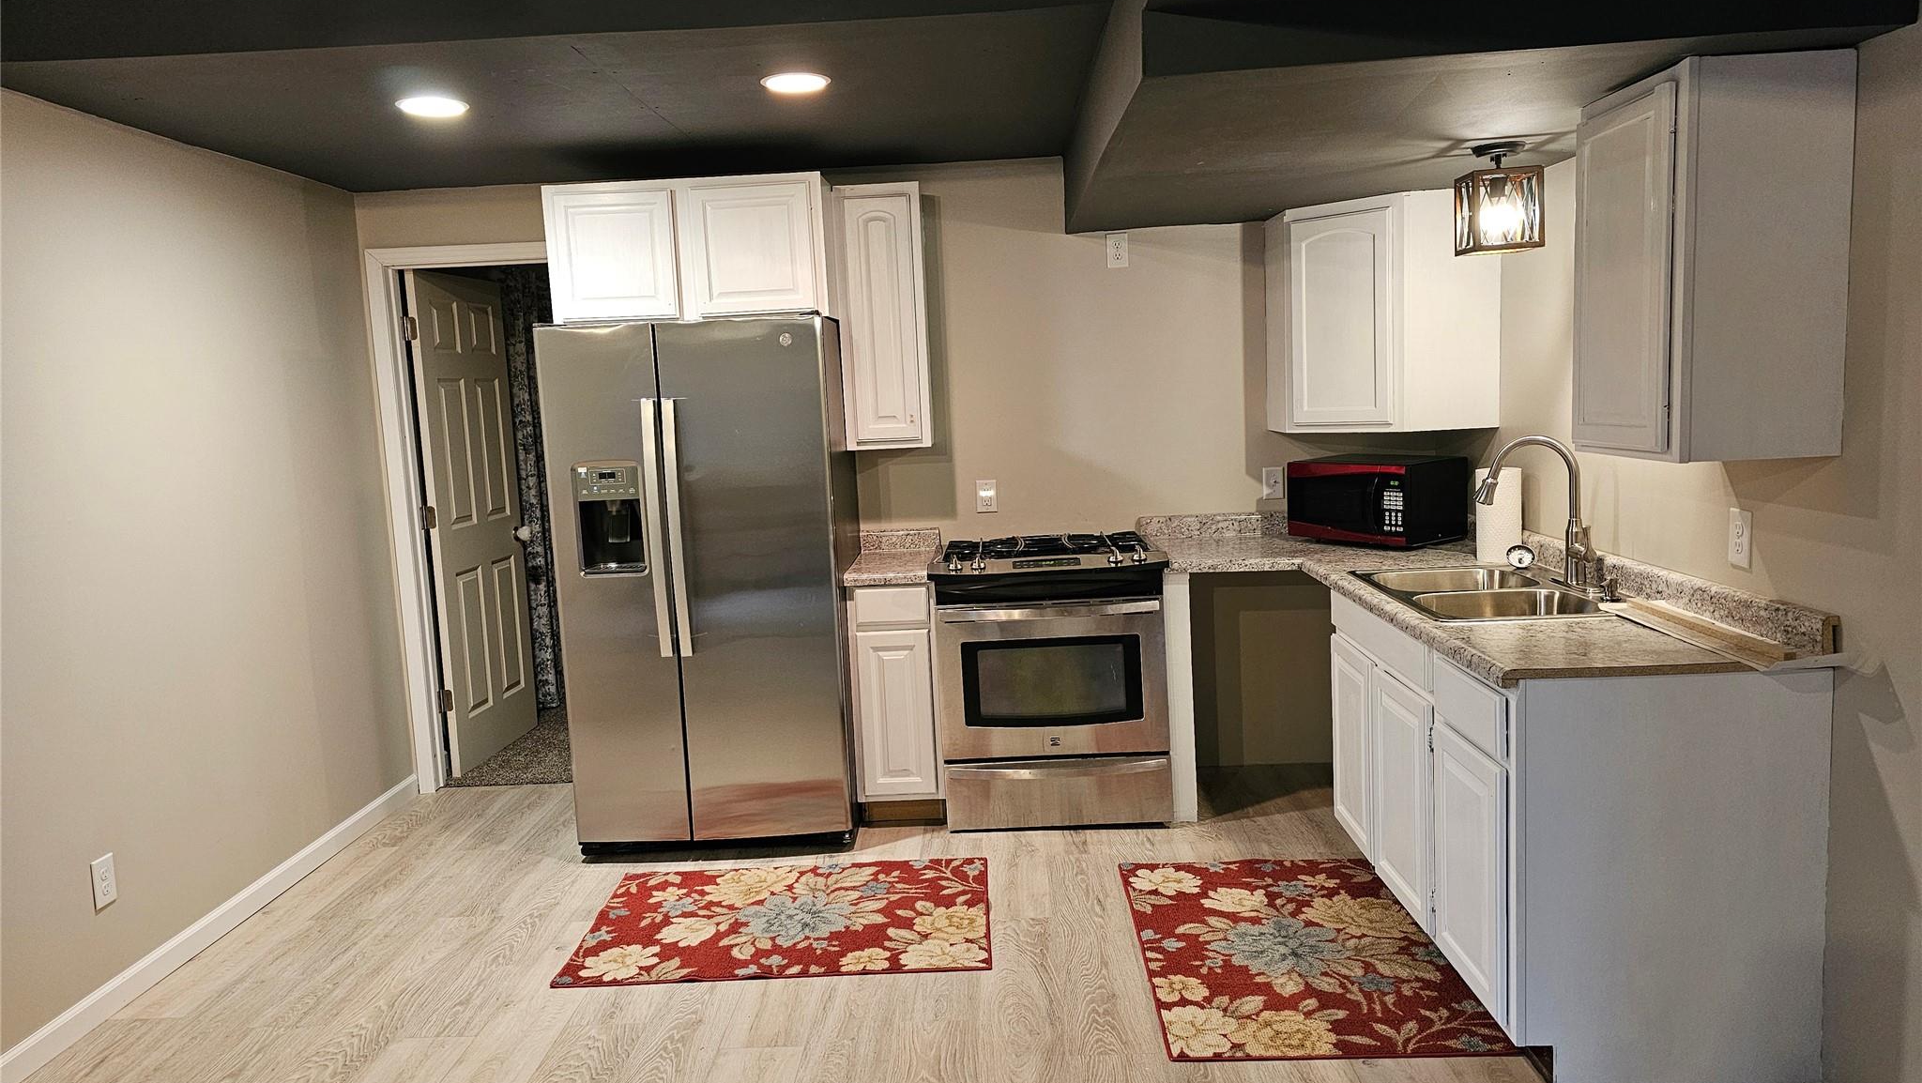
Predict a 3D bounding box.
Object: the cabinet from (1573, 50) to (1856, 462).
[{"bbox_3d":[1.537,-0.565,2.664,0.328,0.760,0.446,-2,7,2],"label":"cabinet"}]

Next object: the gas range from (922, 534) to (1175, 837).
[{"bbox_3d":[0.319,0.484,4.582,0.767,0.945,0.700,-3,7,2],"label":"gas range"}]

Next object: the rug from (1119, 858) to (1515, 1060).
[{"bbox_3d":[0.879,1.070,3.414,0.793,0.010,1.180,-3,7,2],"label":"rug"}]

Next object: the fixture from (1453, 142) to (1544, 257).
[{"bbox_3d":[1.395,-0.888,3.314,0.170,0.268,0.170,-2,7,5],"label":"fixture"}]

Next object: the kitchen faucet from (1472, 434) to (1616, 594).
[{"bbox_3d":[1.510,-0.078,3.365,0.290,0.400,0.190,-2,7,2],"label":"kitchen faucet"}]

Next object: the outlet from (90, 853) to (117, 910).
[{"bbox_3d":[-2.210,0.880,3.302,0.009,0.118,0.076,-2,7,2],"label":"outlet"}]

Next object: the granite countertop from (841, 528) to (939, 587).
[{"bbox_3d":[-0.236,0.050,4.600,0.311,0.119,0.644,-3,7,2],"label":"granite countertop"}]

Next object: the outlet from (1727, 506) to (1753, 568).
[{"bbox_3d":[1.727,-0.006,2.833,0.009,0.118,0.076,-2,7,2],"label":"outlet"}]

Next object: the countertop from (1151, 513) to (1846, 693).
[{"bbox_3d":[1.208,0.087,3.709,1.121,0.119,2.343,-3,7,2],"label":"countertop"}]

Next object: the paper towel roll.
[{"bbox_3d":[1.659,-0.085,3.935,0.138,0.283,0.138,-3,7,2],"label":"paper towel roll"}]

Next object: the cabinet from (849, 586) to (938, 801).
[{"bbox_3d":[-0.208,0.521,4.639,0.303,0.853,0.627,-2,7,2],"label":"cabinet"}]

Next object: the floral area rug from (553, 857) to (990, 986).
[{"bbox_3d":[-0.499,1.098,3.747,1.169,0.010,0.798,-3,7,2],"label":"floral area rug"}]

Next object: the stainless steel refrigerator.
[{"bbox_3d":[-0.849,0.134,4.495,0.910,1.775,0.800,-3,7,2],"label":"stainless steel refrigerator"}]

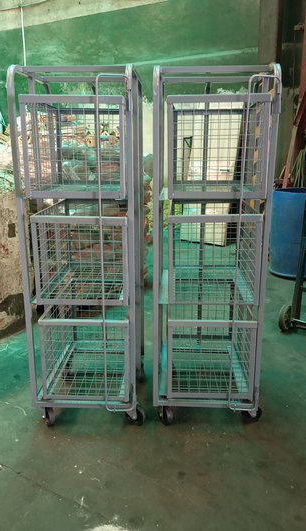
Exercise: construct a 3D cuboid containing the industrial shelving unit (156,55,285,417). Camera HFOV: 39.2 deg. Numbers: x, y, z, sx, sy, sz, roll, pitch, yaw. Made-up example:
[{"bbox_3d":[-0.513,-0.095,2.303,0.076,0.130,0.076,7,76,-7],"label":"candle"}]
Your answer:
[{"bbox_3d":[0.268,-0.062,2.153,0.507,1.670,0.552,1,15,3],"label":"industrial shelving unit"}]

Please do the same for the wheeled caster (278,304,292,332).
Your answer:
[{"bbox_3d":[0.995,0.398,3.245,0.047,0.203,0.203,9,18,31],"label":"wheeled caster"}]

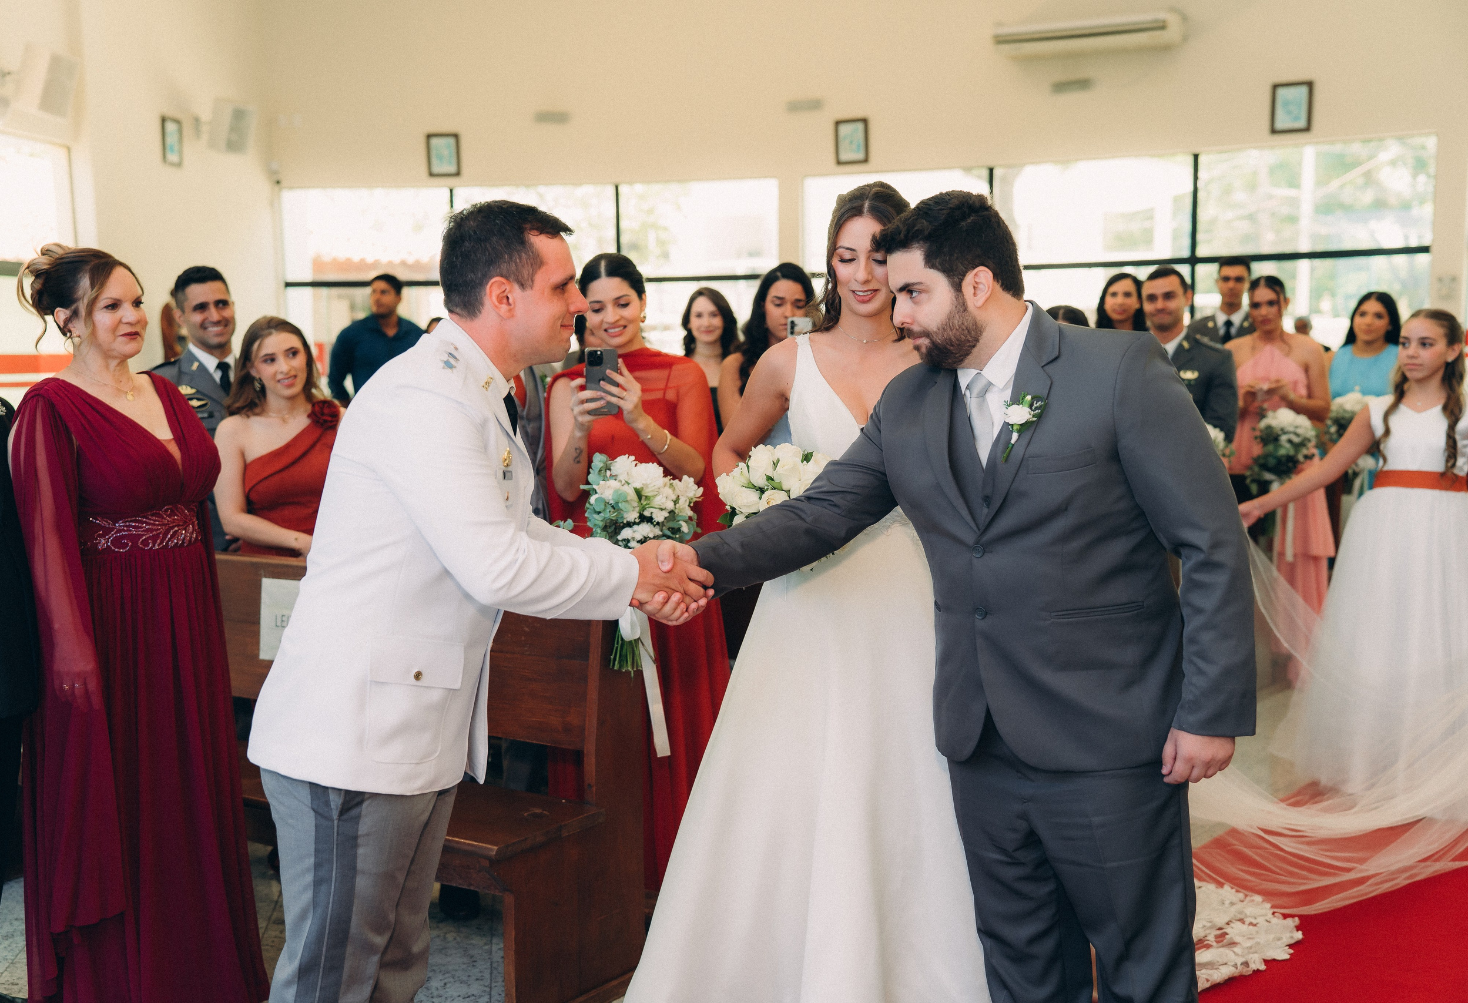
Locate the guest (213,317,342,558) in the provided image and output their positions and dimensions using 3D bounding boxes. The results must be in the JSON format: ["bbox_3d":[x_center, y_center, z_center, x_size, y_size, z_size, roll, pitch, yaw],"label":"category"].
[{"bbox_3d":[-1.239,0.266,4.836,0.420,1.567,0.310,-2,6,-9],"label":"guest"}]

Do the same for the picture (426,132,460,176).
[{"bbox_3d":[-1.936,-2.305,11.400,0.215,0.278,0.025,0,6,10],"label":"picture"}]

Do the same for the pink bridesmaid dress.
[{"bbox_3d":[2.175,0.050,6.824,0.430,1.344,0.350,1,7,23],"label":"pink bridesmaid dress"}]

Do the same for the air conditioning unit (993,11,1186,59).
[{"bbox_3d":[2.075,-2.718,10.000,1.080,0.210,0.230,2,7,25],"label":"air conditioning unit"}]

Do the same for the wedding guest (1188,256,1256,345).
[{"bbox_3d":[2.206,-0.192,7.684,0.520,1.797,0.320,1,6,23],"label":"wedding guest"}]

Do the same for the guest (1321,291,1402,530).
[{"bbox_3d":[2.698,-0.084,7.288,0.430,1.605,0.300,2,7,30],"label":"guest"}]

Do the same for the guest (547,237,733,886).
[{"bbox_3d":[-0.240,0.220,4.329,0.480,1.679,0.480,0,5,9],"label":"guest"}]

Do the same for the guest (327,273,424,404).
[{"bbox_3d":[-1.878,-0.292,9.388,0.580,1.800,0.330,-1,5,-3],"label":"guest"}]

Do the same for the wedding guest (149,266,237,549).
[{"bbox_3d":[-1.566,0.138,5.280,0.520,1.705,0.320,-4,6,-27],"label":"wedding guest"}]

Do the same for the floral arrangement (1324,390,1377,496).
[{"bbox_3d":[2.755,-0.253,7.600,0.260,0.470,0.270,3,7,37],"label":"floral arrangement"}]

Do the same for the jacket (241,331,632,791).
[{"bbox_3d":[-0.475,0.084,2.830,0.640,0.760,0.520,1,6,15],"label":"jacket"}]

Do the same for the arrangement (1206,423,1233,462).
[{"bbox_3d":[1.636,-0.109,6.000,0.270,0.380,0.260,0,6,12],"label":"arrangement"}]

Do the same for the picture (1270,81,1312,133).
[{"bbox_3d":[3.174,-2.239,9.750,0.215,0.278,0.025,2,7,28],"label":"picture"}]

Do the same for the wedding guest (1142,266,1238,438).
[{"bbox_3d":[1.705,-0.043,6.630,0.510,1.714,0.320,2,6,25],"label":"wedding guest"}]

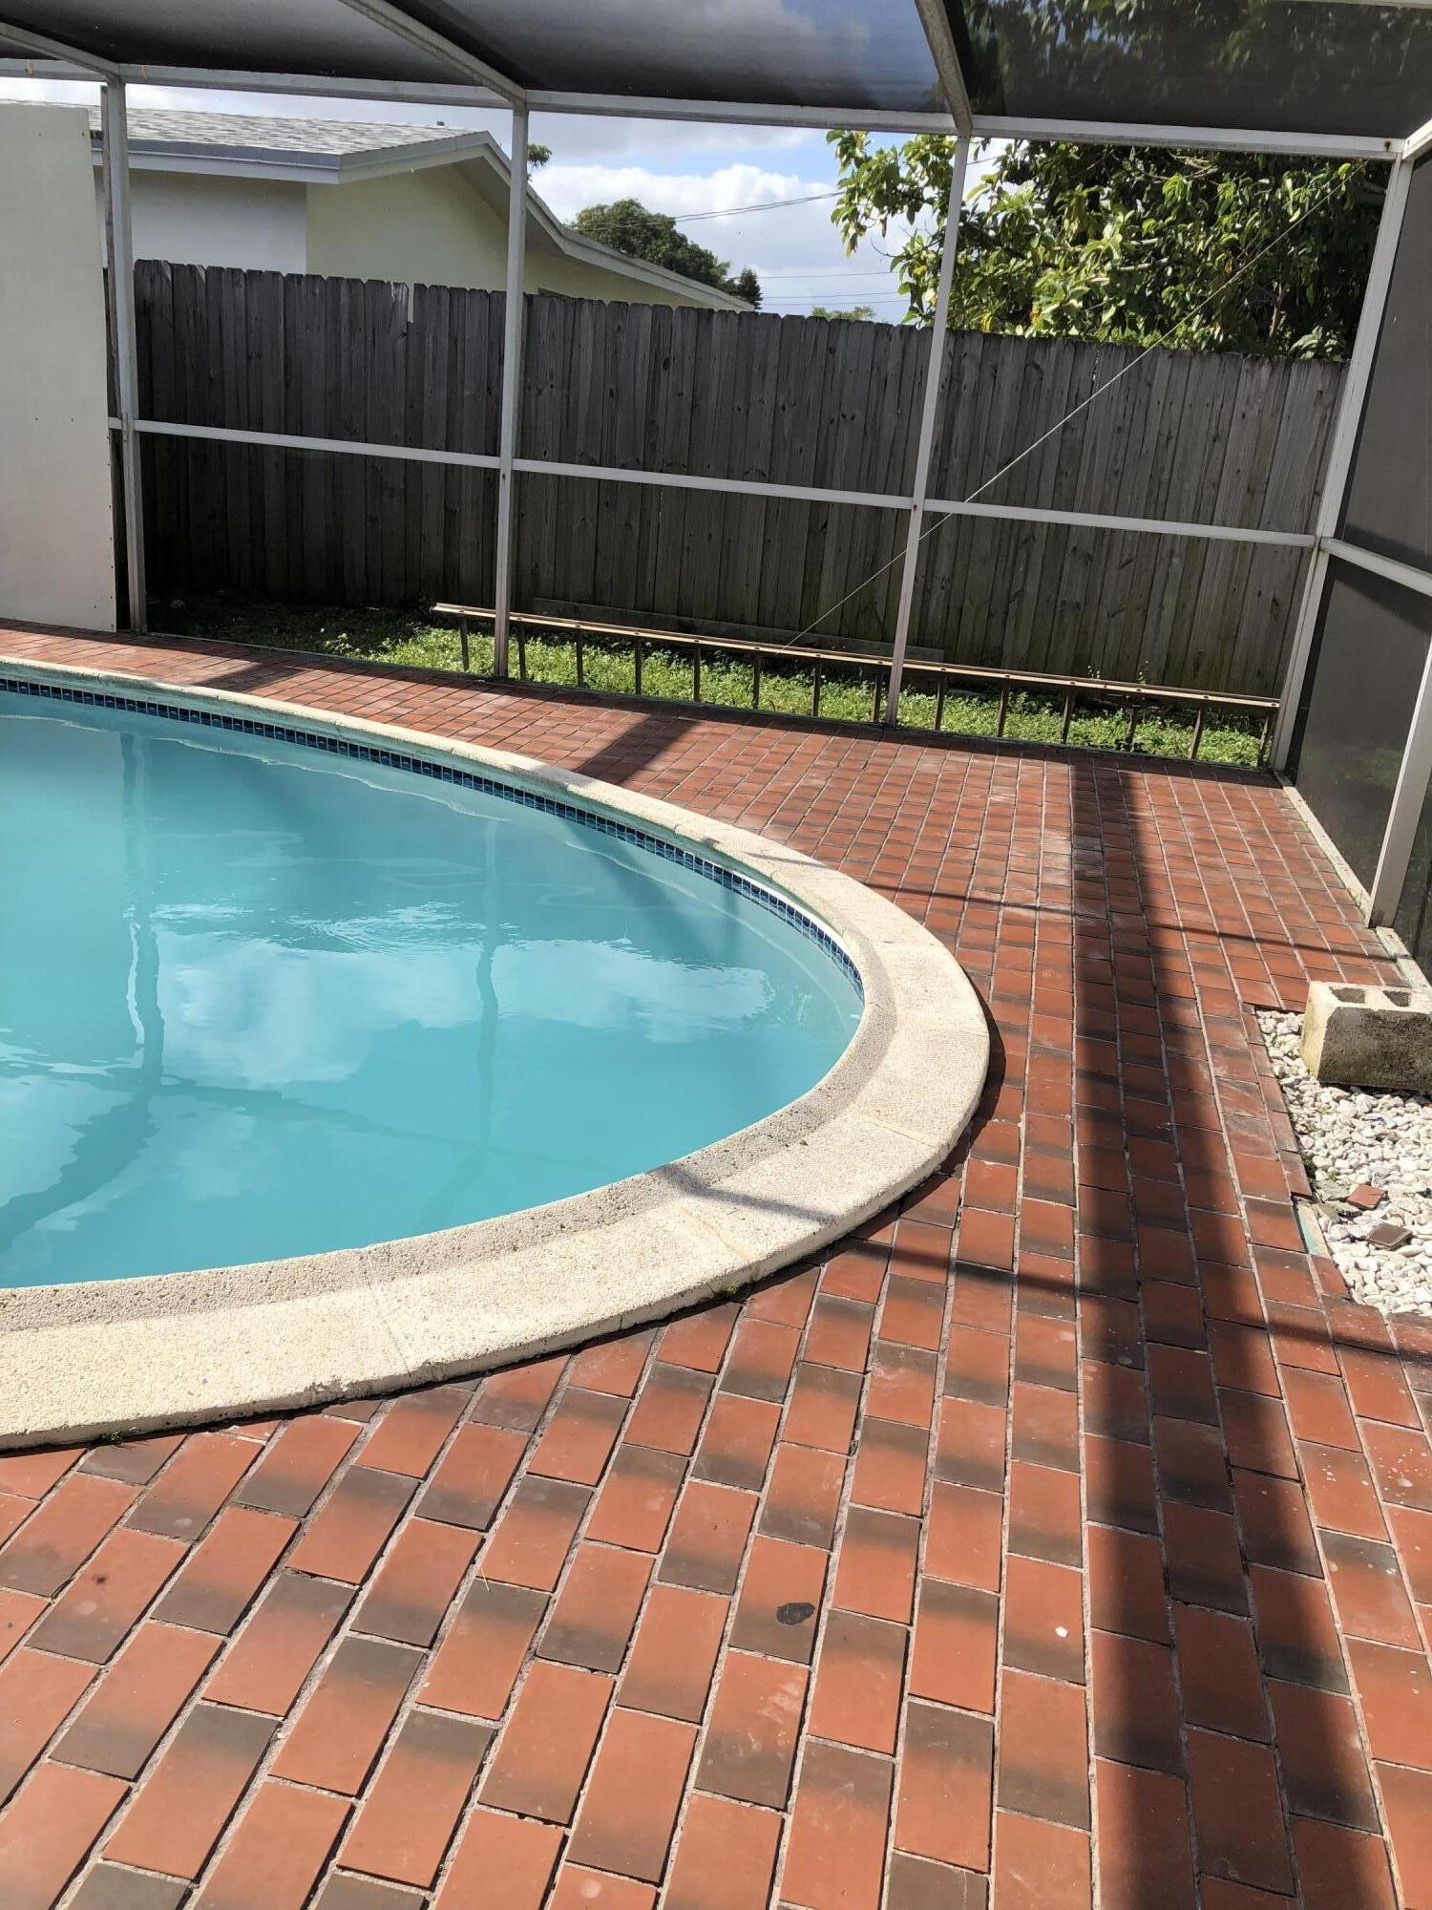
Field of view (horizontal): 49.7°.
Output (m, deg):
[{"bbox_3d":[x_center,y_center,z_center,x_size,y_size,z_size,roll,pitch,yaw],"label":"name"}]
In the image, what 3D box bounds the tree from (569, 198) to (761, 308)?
[{"bbox_3d":[-1.577,-13.558,33.910,4.600,5.500,4.400,5,19,0],"label":"tree"}]

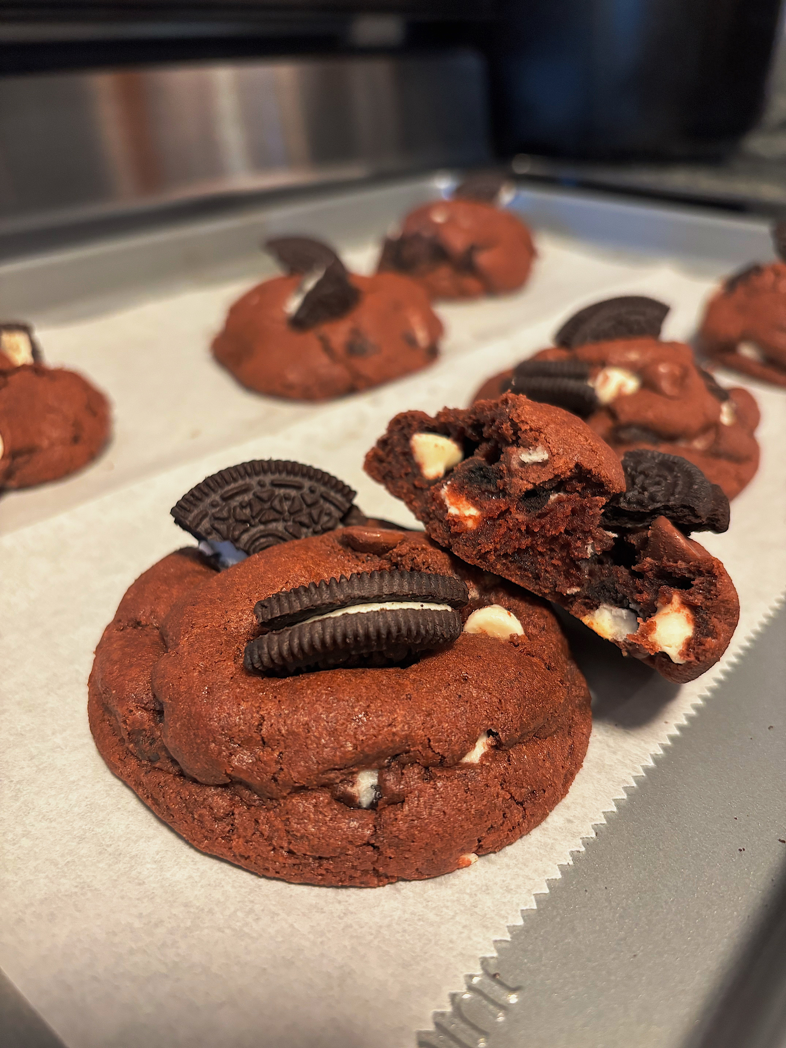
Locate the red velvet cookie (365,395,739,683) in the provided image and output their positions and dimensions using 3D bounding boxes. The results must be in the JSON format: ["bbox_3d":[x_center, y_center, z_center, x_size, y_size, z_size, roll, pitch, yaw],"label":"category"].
[{"bbox_3d":[0.040,-0.010,0.160,0.078,0.031,0.043,30,32,11],"label":"red velvet cookie"}]

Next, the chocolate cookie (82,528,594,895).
[{"bbox_3d":[-0.007,0.018,0.132,0.083,0.033,0.078,1,32,0],"label":"chocolate cookie"}]

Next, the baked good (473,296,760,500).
[{"bbox_3d":[0.062,-0.037,0.216,0.081,0.037,0.081,1,32,0],"label":"baked good"}]

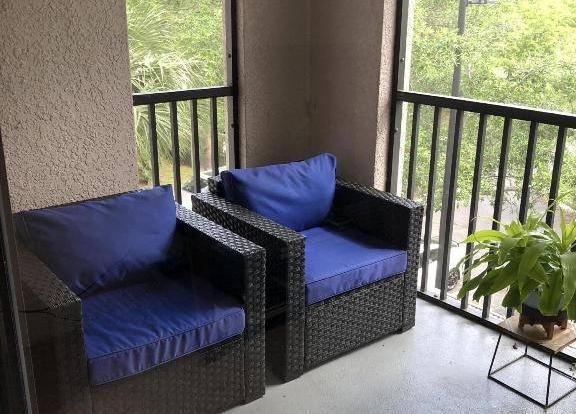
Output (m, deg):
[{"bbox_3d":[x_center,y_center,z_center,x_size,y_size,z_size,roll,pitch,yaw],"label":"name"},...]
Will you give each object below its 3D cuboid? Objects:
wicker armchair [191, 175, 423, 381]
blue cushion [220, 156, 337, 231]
[{"bbox_3d":[0.077,0.229,2.895,0.767,0.674,0.732,-13,22,-35],"label":"wicker armchair"},{"bbox_3d":[-0.041,-0.046,2.988,0.562,0.360,0.144,-13,13,-35],"label":"blue cushion"}]

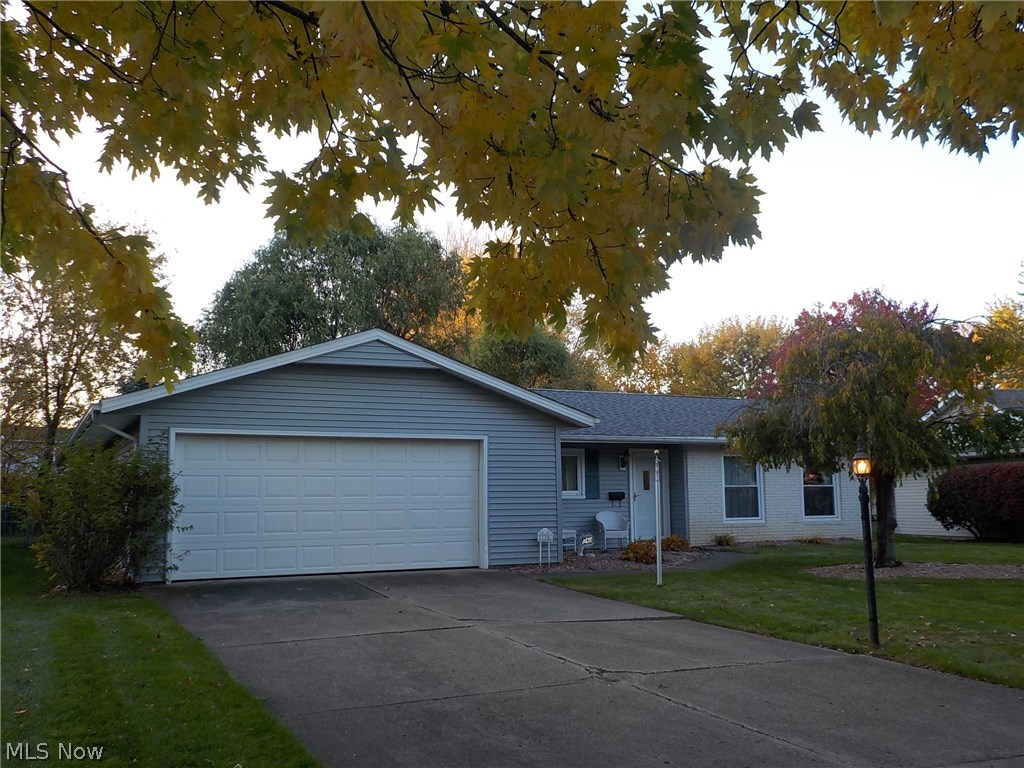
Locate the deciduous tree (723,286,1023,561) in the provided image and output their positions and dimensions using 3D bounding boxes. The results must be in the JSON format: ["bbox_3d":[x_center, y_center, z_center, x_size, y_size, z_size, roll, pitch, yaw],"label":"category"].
[{"bbox_3d":[6.402,0.733,15.832,5.200,4.918,5.000,-4,-8,22],"label":"deciduous tree"}]

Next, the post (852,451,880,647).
[{"bbox_3d":[3.415,1.550,8.475,0.185,1.847,0.185,-4,-8,21],"label":"post"}]

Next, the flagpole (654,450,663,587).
[{"bbox_3d":[2.081,1.916,12.730,0.085,1.922,0.085,-2,-8,9],"label":"flagpole"}]

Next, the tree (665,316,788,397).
[{"bbox_3d":[10.853,1.650,44.695,7.000,10.299,7.000,-3,-8,14],"label":"tree"}]

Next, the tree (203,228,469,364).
[{"bbox_3d":[-6.912,-0.361,33.798,10.200,11.823,9.800,1,-8,-12],"label":"tree"}]

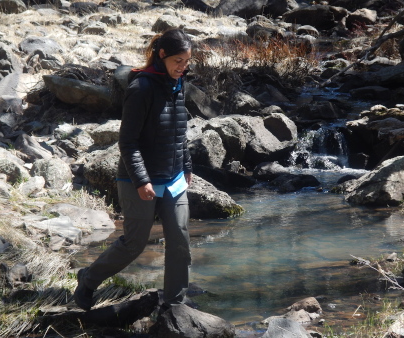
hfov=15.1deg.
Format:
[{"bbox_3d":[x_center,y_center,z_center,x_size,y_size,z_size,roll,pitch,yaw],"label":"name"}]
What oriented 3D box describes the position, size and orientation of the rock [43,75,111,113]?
[{"bbox_3d":[-1.152,-0.704,14.200,0.647,0.300,0.450,0,8,0],"label":"rock"}]

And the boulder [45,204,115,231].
[{"bbox_3d":[-0.926,0.362,11.600,0.528,0.160,0.380,0,8,0],"label":"boulder"}]

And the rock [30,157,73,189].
[{"bbox_3d":[-1.247,0.029,12.608,0.365,0.245,0.307,-1,9,-6],"label":"rock"}]

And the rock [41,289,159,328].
[{"bbox_3d":[-0.577,0.793,8.650,0.663,0.180,0.320,0,8,0],"label":"rock"}]

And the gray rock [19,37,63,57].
[{"bbox_3d":[-1.806,-1.378,17.120,0.495,0.212,0.392,-1,9,-6],"label":"gray rock"}]

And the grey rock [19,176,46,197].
[{"bbox_3d":[-1.325,0.137,11.900,0.202,0.135,0.170,0,8,0],"label":"grey rock"}]

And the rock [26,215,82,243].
[{"bbox_3d":[-1.067,0.434,10.929,0.402,0.193,0.279,-1,9,-6],"label":"rock"}]

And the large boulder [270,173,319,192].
[{"bbox_3d":[0.820,0.120,13.485,0.443,0.156,0.285,1,9,3],"label":"large boulder"}]

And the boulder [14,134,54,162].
[{"bbox_3d":[-1.440,-0.184,13.006,0.342,0.240,0.271,-1,9,-6],"label":"boulder"}]

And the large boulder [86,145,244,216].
[{"bbox_3d":[-0.324,0.103,12.487,1.329,0.547,0.840,0,9,-1],"label":"large boulder"}]

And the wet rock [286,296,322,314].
[{"bbox_3d":[0.603,0.811,9.041,0.214,0.091,0.159,1,9,4],"label":"wet rock"}]

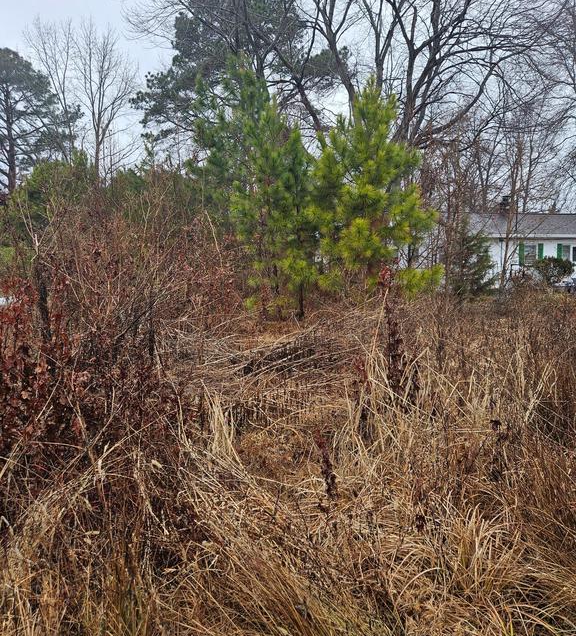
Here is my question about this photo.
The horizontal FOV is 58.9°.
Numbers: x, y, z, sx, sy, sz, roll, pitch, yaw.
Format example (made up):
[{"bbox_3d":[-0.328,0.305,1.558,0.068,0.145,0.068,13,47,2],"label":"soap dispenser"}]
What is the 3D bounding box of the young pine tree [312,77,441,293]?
[{"bbox_3d":[1.880,-2.400,10.800,2.650,5.000,2.600,0,6,0],"label":"young pine tree"}]

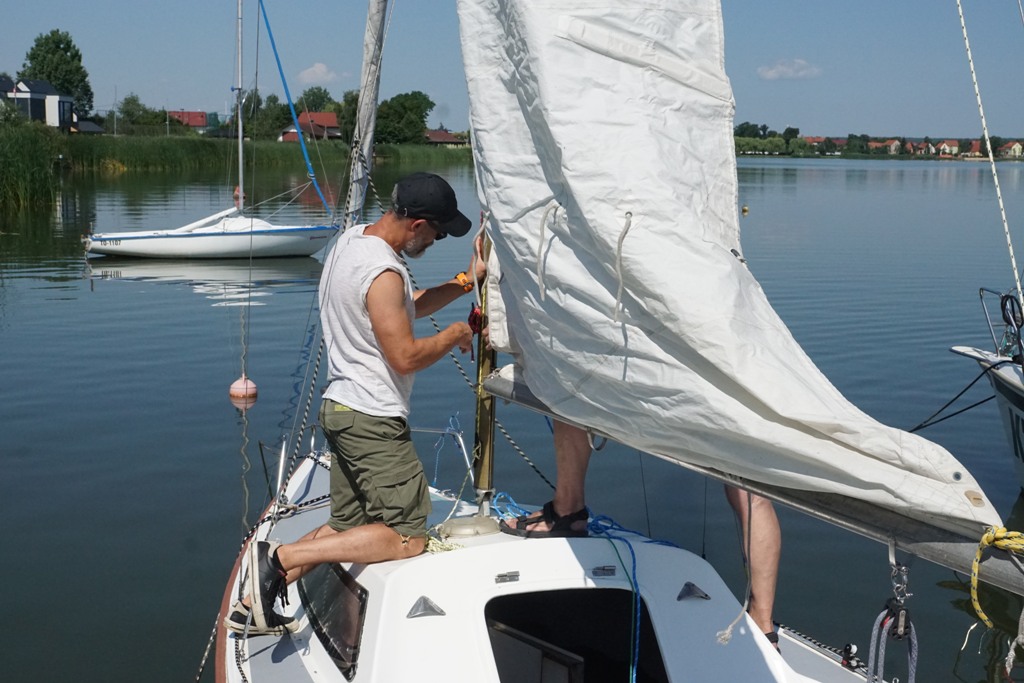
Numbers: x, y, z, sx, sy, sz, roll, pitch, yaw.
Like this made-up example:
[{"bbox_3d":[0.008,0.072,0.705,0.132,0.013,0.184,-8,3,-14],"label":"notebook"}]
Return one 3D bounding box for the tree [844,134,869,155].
[{"bbox_3d":[144.396,-82.153,620.000,10.000,9.000,9.000,0,7,0],"label":"tree"}]

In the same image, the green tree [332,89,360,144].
[{"bbox_3d":[-31.662,-43.916,290.000,6.300,11.500,6.300,0,7,0],"label":"green tree"}]

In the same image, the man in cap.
[{"bbox_3d":[-0.513,0.195,4.880,0.800,1.500,0.580,-2,8,-18],"label":"man in cap"}]

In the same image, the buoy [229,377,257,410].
[{"bbox_3d":[-2.614,0.501,14.400,0.270,0.290,0.270,0,7,0],"label":"buoy"}]

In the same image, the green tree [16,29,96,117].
[{"bbox_3d":[-56.968,-32.267,185.000,9.600,14.000,9.400,0,7,0],"label":"green tree"}]

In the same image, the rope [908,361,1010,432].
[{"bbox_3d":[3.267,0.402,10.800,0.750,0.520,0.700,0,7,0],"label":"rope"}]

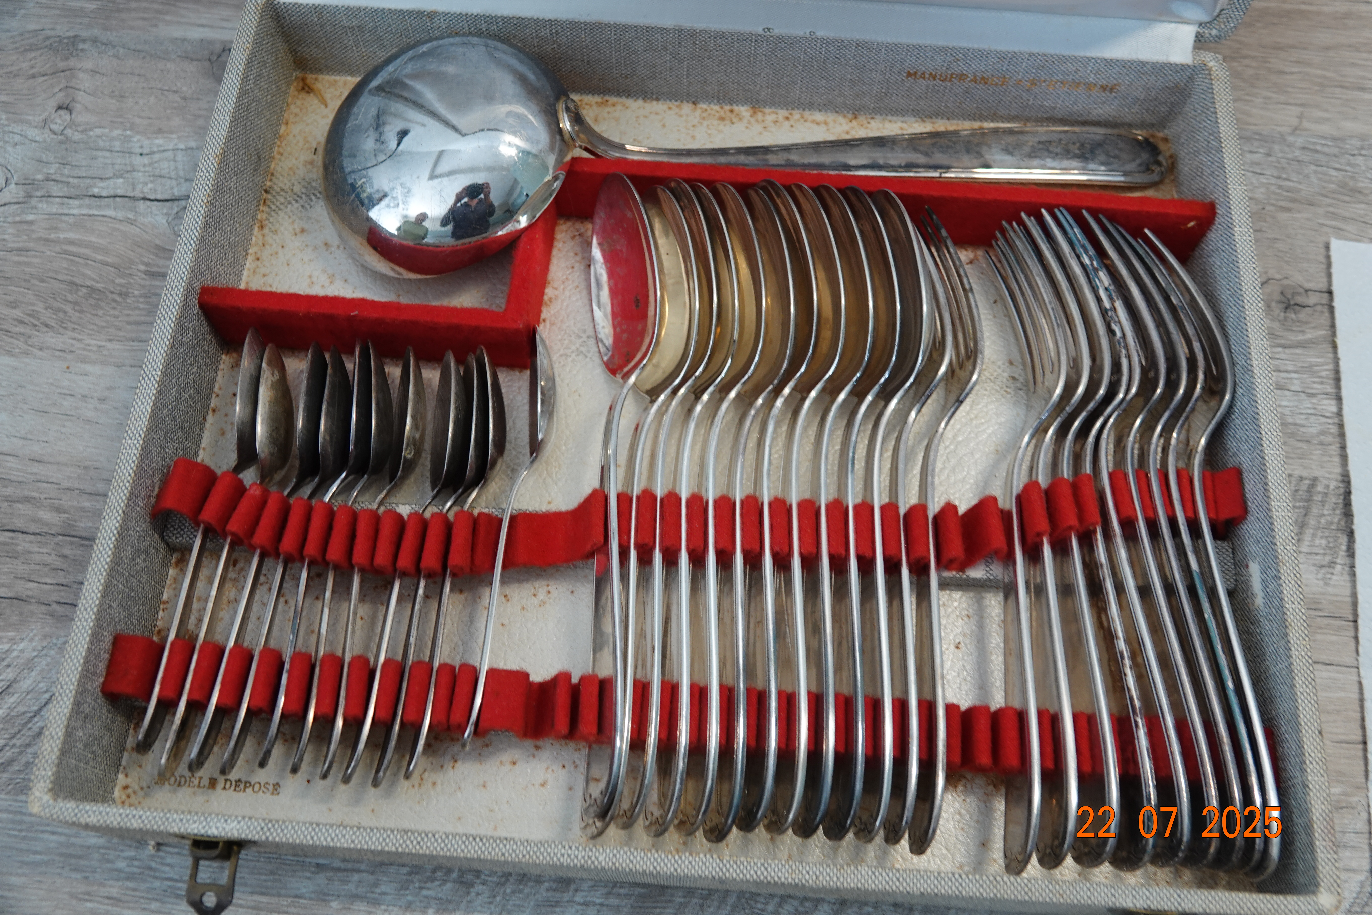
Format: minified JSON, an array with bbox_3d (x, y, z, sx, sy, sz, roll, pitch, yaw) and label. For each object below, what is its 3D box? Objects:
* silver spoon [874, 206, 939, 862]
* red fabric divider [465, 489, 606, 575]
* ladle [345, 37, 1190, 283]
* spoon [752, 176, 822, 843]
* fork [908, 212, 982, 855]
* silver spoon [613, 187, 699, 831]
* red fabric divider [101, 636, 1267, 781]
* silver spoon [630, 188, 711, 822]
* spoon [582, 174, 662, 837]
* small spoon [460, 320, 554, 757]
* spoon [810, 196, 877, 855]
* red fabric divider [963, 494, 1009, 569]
[{"bbox_3d":[0.070,0.013,0.378,0.022,0.044,0.212,14,70,-26],"label":"silver spoon"},{"bbox_3d":[-0.046,0.024,0.369,0.043,0.021,0.022,4,67,1],"label":"red fabric divider"},{"bbox_3d":[0.024,-0.113,0.417,0.312,0.057,0.087,-1,67,-2],"label":"ladle"},{"bbox_3d":[0.032,0.007,0.373,0.021,0.043,0.213,11,70,-23],"label":"spoon"},{"bbox_3d":[0.081,0.016,0.375,0.021,0.026,0.209,9,69,-13],"label":"fork"},{"bbox_3d":[-0.008,0.008,0.372,0.021,0.043,0.210,11,70,-22],"label":"silver spoon"},{"bbox_3d":[-0.003,0.075,0.347,0.328,0.022,0.018,4,67,1],"label":"red fabric divider"},{"bbox_3d":[-0.002,0.008,0.373,0.021,0.043,0.212,11,70,-22],"label":"silver spoon"},{"bbox_3d":[-0.018,0.008,0.378,0.022,0.044,0.212,12,70,-31],"label":"spoon"},{"bbox_3d":[-0.054,0.023,0.376,0.016,0.029,0.140,11,71,-13],"label":"small spoon"},{"bbox_3d":[0.050,0.009,0.373,0.021,0.043,0.213,11,70,-22],"label":"spoon"},{"bbox_3d":[0.094,0.024,0.374,0.014,0.015,0.020,4,67,1],"label":"red fabric divider"}]

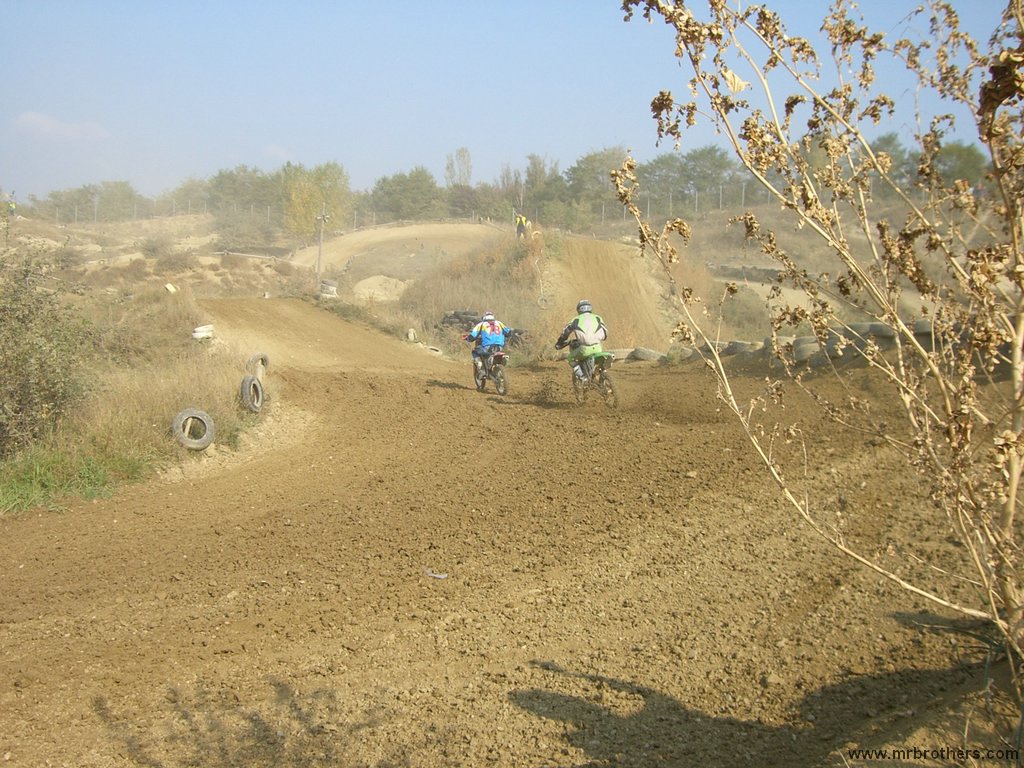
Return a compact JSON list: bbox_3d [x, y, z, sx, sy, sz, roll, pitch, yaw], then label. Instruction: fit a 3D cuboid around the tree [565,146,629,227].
[{"bbox_3d":[7.893,-18.448,105.000,6.000,7.400,5.800,0,4,0],"label":"tree"}]

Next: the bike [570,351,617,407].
[{"bbox_3d":[1.389,-0.233,19.400,0.800,1.200,2.100,-9,4,-17],"label":"bike"}]

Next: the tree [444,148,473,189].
[{"bbox_3d":[-6.187,-23.419,130.000,3.200,8.300,3.200,0,4,0],"label":"tree"}]

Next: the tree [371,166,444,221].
[{"bbox_3d":[-10.040,-18.303,108.000,7.000,5.300,6.300,0,4,0],"label":"tree"}]

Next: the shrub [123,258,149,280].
[{"bbox_3d":[-18.707,-5.704,56.000,1.350,1.080,1.300,0,4,0],"label":"shrub"}]

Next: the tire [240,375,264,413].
[{"bbox_3d":[-4.048,0.148,17.500,0.180,0.590,0.590,-11,2,9],"label":"tire"}]

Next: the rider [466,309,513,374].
[{"bbox_3d":[-0.481,-0.849,23.000,0.820,1.250,0.850,-4,4,-17],"label":"rider"}]

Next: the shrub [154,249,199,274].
[{"bbox_3d":[-17.311,-6.269,58.000,2.200,1.200,1.900,0,4,0],"label":"shrub"}]

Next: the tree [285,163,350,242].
[{"bbox_3d":[-15.653,-14.532,90.000,5.300,6.400,5.200,0,4,0],"label":"tree"}]

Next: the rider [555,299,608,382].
[{"bbox_3d":[1.181,-0.739,19.100,0.780,1.370,0.850,-5,4,-16],"label":"rider"}]

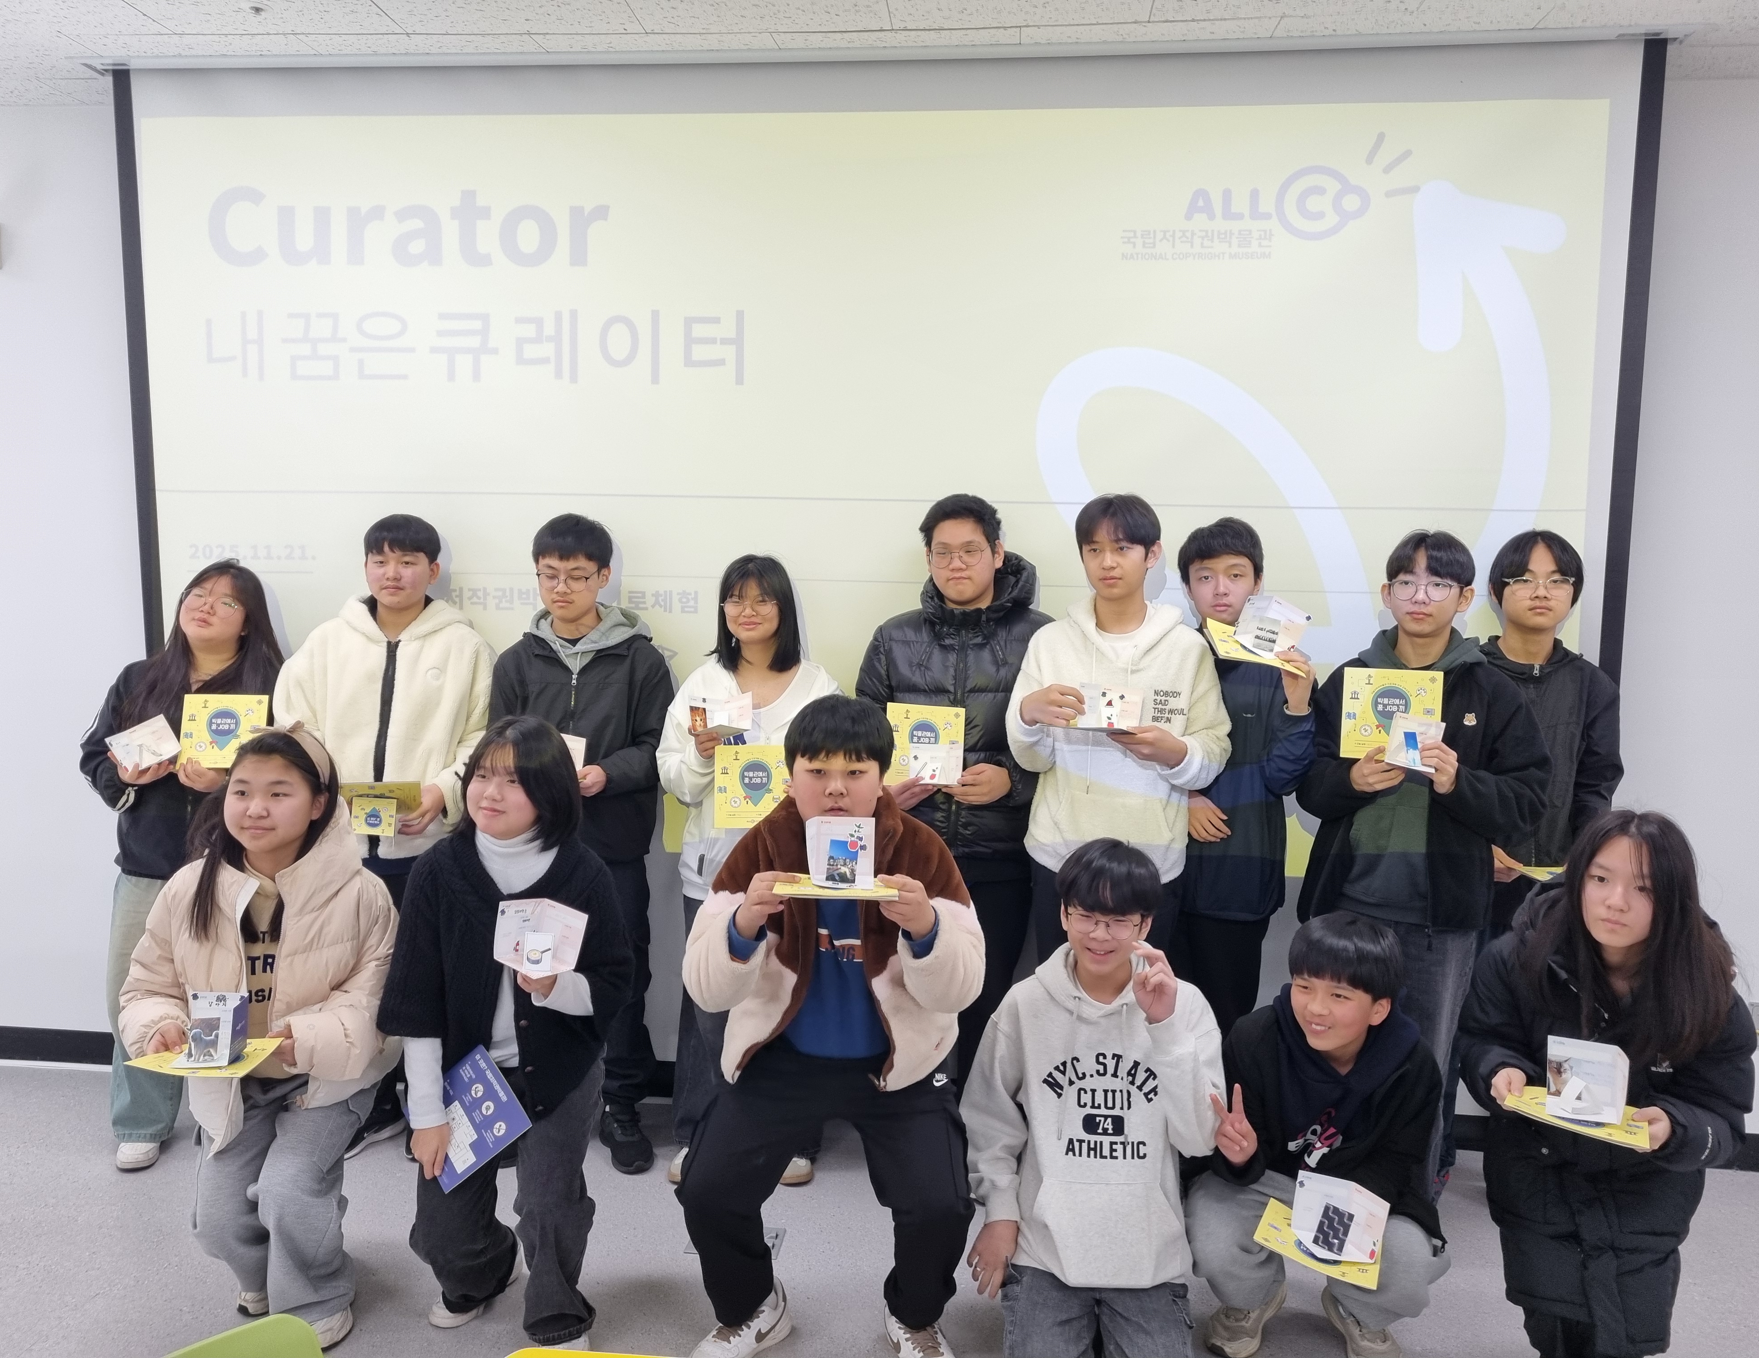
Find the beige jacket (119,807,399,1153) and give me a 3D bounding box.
[{"bbox_3d":[-1.237,0.607,2.740,0.570,0.710,0.460,-1,8,-13],"label":"beige jacket"}]

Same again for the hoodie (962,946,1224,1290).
[{"bbox_3d":[0.410,0.840,2.612,0.490,0.636,0.360,2,7,8],"label":"hoodie"}]

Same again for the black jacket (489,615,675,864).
[{"bbox_3d":[-0.720,0.145,3.290,0.450,0.580,0.310,1,7,4],"label":"black jacket"}]

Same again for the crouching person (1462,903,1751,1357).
[{"bbox_3d":[1.396,0.823,2.609,0.492,0.986,0.580,4,7,28],"label":"crouching person"}]

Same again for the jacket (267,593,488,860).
[{"bbox_3d":[-1.226,0.123,3.369,0.512,0.647,0.340,0,7,-8],"label":"jacket"}]

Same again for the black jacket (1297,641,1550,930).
[{"bbox_3d":[1.169,0.235,2.924,0.496,0.626,0.360,3,7,18],"label":"black jacket"}]

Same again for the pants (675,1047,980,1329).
[{"bbox_3d":[-0.109,1.010,2.714,0.586,0.491,0.480,1,7,2],"label":"pants"}]

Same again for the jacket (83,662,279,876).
[{"bbox_3d":[-1.670,0.213,3.280,0.450,0.540,0.330,-1,7,-8],"label":"jacket"}]

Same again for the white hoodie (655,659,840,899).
[{"bbox_3d":[-0.299,0.248,3.280,0.500,0.600,0.300,1,7,-2],"label":"white hoodie"}]

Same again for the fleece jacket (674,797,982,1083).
[{"bbox_3d":[-0.085,0.477,2.500,0.530,0.520,0.390,0,7,0],"label":"fleece jacket"}]

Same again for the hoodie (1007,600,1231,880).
[{"bbox_3d":[0.546,0.143,3.096,0.496,0.639,0.340,2,7,12],"label":"hoodie"}]

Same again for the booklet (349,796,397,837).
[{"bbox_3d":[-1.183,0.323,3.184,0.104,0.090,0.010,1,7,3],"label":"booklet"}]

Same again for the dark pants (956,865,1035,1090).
[{"bbox_3d":[0.190,0.777,3.374,0.390,0.800,0.280,1,7,2],"label":"dark pants"}]

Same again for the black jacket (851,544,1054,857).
[{"bbox_3d":[0.196,0.063,3.280,0.500,0.720,0.370,2,7,12],"label":"black jacket"}]

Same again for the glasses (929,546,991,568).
[{"bbox_3d":[0.196,-0.289,3.186,0.135,0.045,0.135,3,13,15],"label":"glasses"}]

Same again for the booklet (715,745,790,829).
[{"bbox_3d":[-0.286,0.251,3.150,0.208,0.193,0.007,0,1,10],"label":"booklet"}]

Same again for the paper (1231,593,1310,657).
[{"bbox_3d":[0.854,-0.116,2.960,0.150,0.115,0.085,18,20,-3],"label":"paper"}]

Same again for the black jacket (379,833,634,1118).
[{"bbox_3d":[-0.710,0.558,2.600,0.460,0.510,0.360,-1,7,-10],"label":"black jacket"}]

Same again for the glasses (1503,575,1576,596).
[{"bbox_3d":[1.458,-0.210,3.013,0.143,0.045,0.135,4,8,25],"label":"glasses"}]

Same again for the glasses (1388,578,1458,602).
[{"bbox_3d":[1.125,-0.187,2.825,0.140,0.047,0.130,5,10,33],"label":"glasses"}]

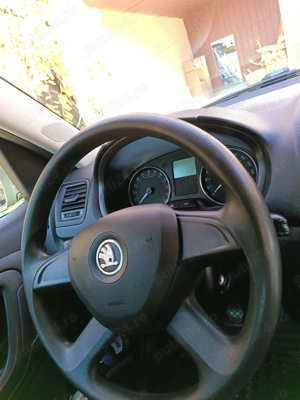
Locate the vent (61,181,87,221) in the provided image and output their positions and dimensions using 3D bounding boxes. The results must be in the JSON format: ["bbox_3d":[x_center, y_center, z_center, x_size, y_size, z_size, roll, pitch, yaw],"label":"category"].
[{"bbox_3d":[-0.166,0.004,0.627,0.071,0.085,0.030,-8,-16,30],"label":"vent"}]

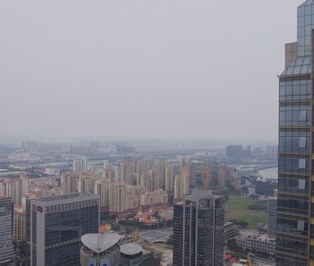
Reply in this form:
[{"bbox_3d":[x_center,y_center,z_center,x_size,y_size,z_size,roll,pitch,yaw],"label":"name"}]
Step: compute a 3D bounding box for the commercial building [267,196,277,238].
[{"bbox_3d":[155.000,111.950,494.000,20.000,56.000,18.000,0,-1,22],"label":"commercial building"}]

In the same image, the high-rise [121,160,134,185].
[{"bbox_3d":[-84.000,117.590,1085.000,30.000,75.000,16.000,1,-1,-41],"label":"high-rise"}]

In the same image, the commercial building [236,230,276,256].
[{"bbox_3d":[134.000,144.180,490.000,52.000,15.500,42.000,0,-1,22],"label":"commercial building"}]

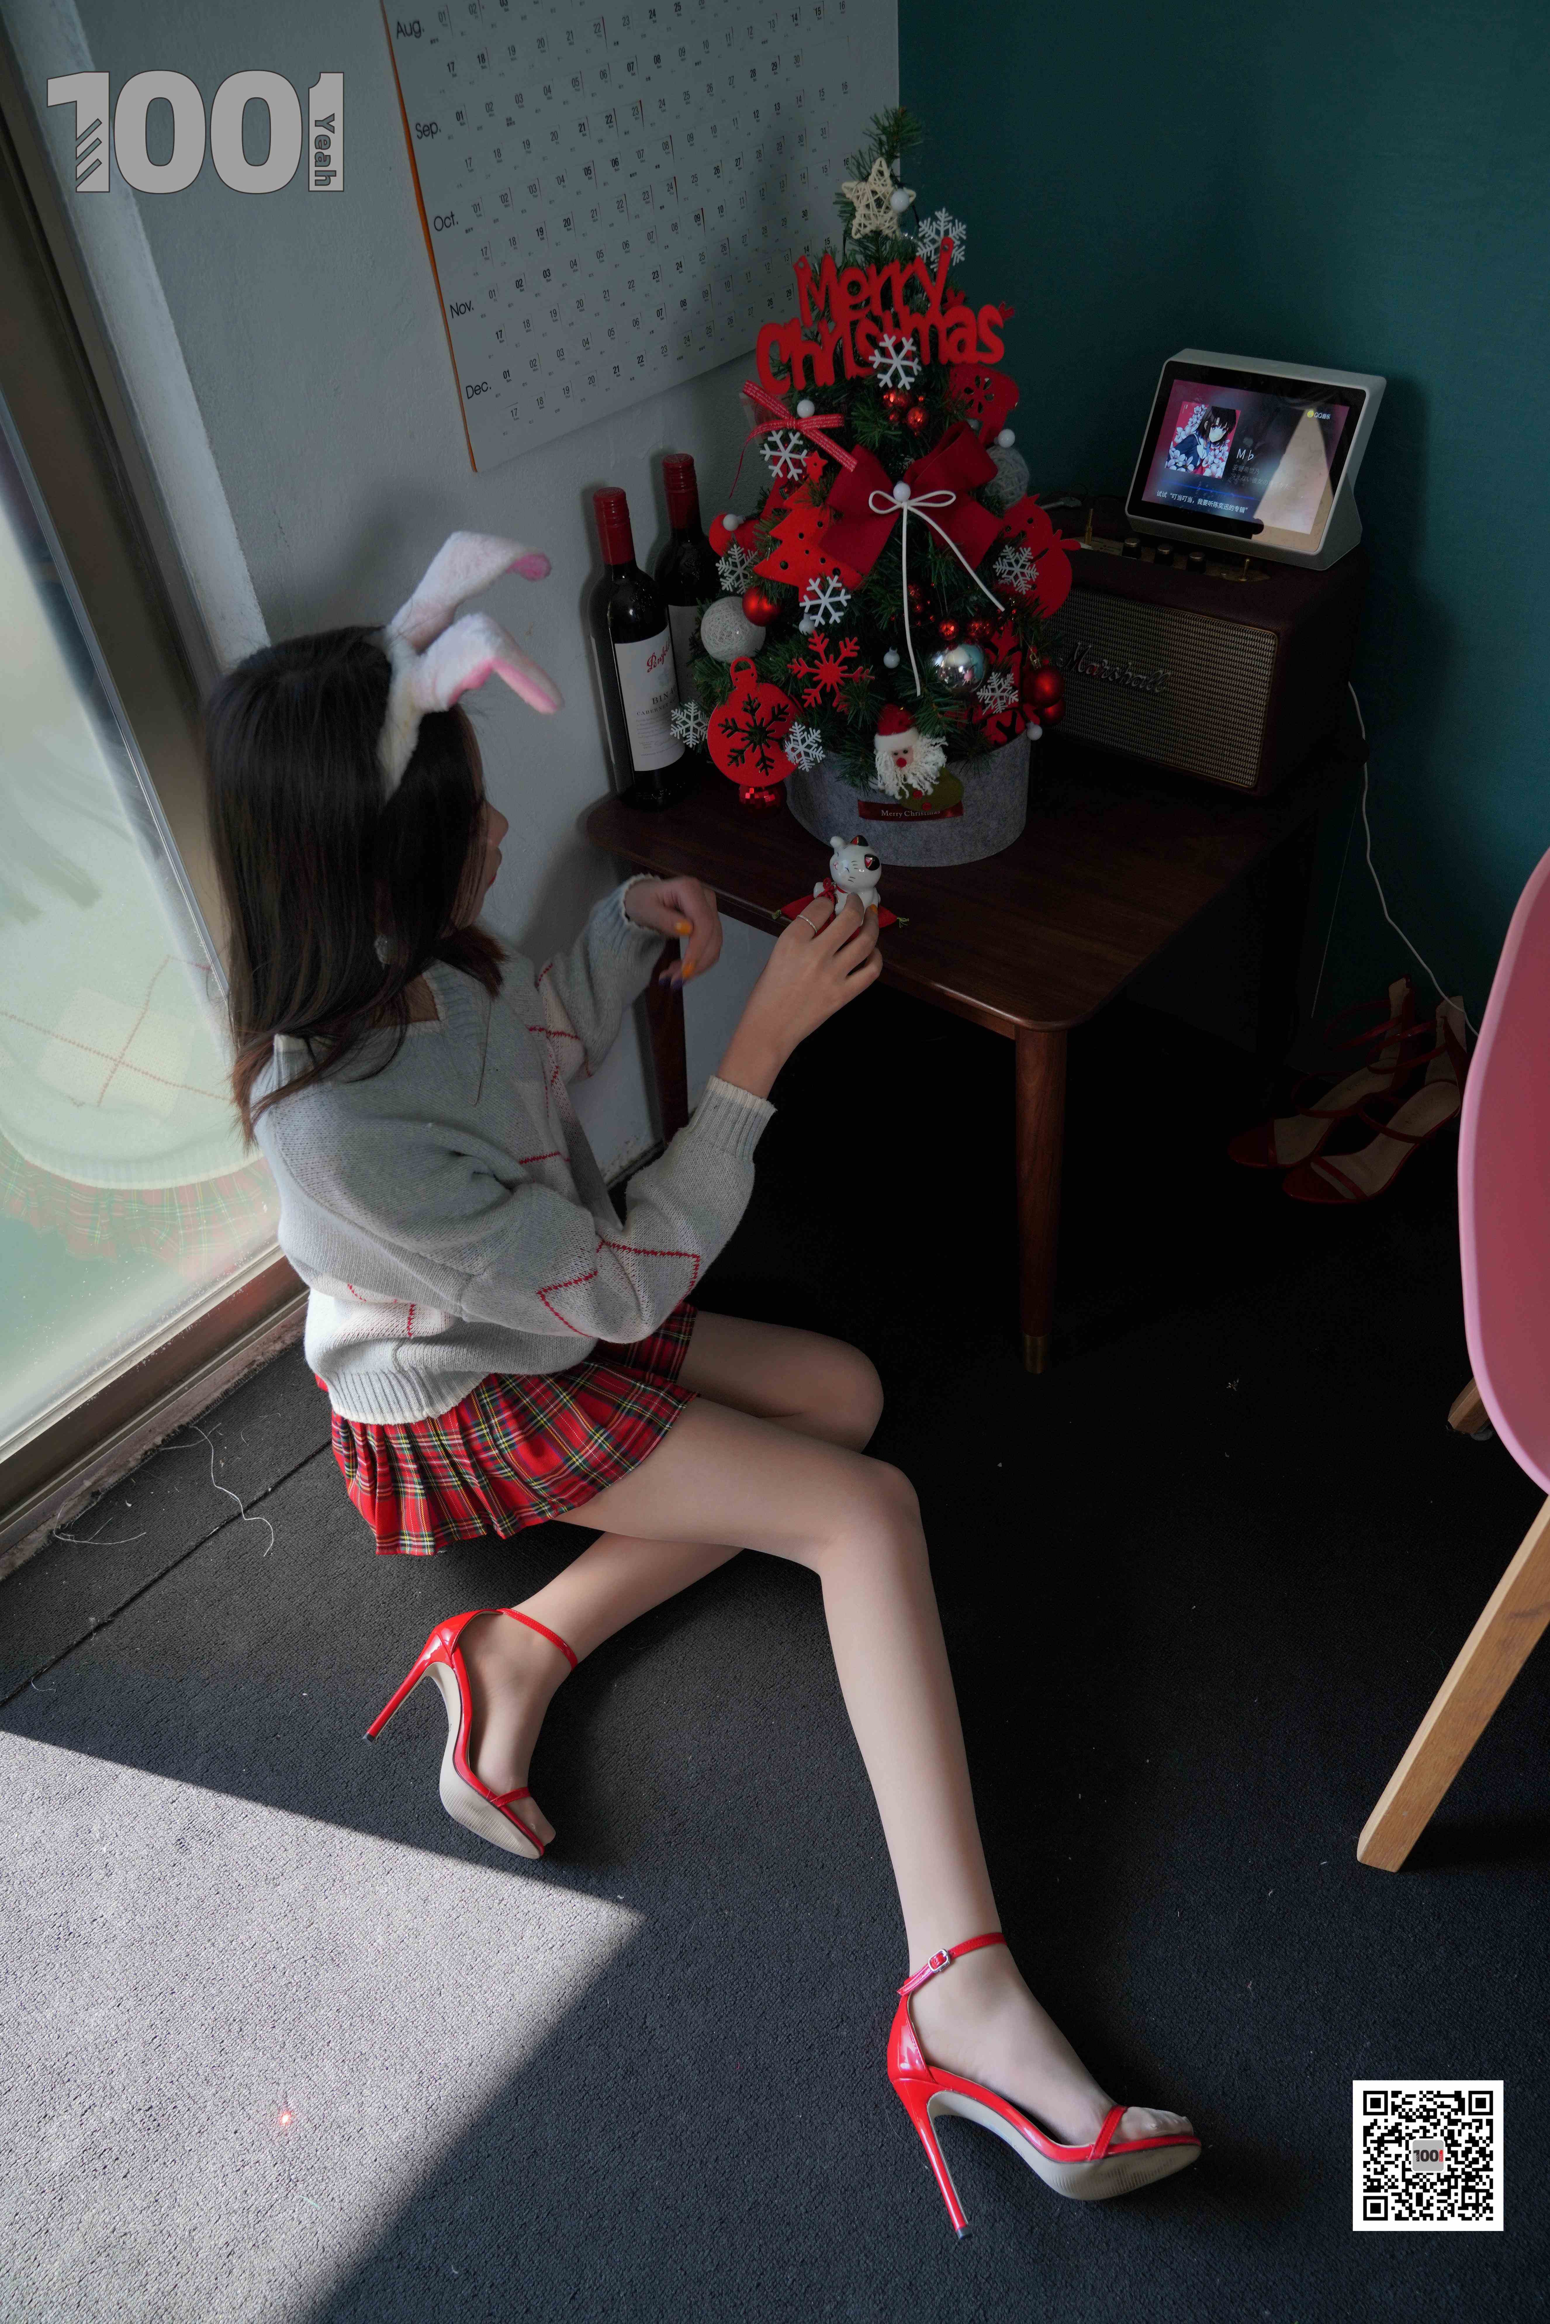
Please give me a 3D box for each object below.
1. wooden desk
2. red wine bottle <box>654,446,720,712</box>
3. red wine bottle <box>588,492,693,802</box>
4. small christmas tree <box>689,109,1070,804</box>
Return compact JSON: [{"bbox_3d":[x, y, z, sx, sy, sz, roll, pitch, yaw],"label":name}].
[{"bbox_3d":[0.215,-0.207,1.748,0.589,0.488,0.589,28,52,31],"label":"wooden desk"},{"bbox_3d":[-0.079,-0.552,1.566,0.076,0.304,0.076,-13,43,-8],"label":"red wine bottle"},{"bbox_3d":[-0.138,-0.494,1.511,0.076,0.304,0.076,-3,43,3],"label":"red wine bottle"},{"bbox_3d":[0.116,-0.594,1.340,0.360,0.546,0.340,3,44,9],"label":"small christmas tree"}]

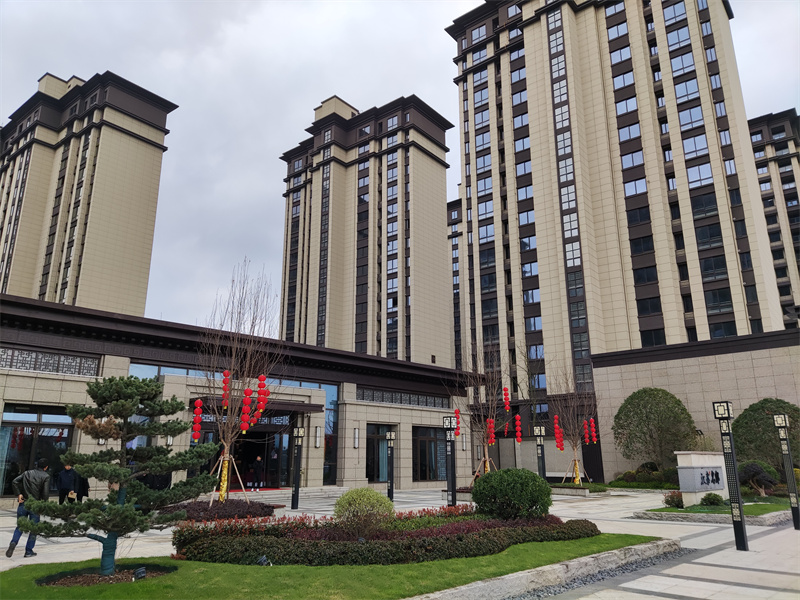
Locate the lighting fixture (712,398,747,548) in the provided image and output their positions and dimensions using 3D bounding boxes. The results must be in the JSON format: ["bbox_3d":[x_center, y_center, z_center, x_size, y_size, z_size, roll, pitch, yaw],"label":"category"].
[{"bbox_3d":[6.642,3.461,11.542,0.310,2.835,0.310,15,-21,-43],"label":"lighting fixture"}]

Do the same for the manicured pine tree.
[{"bbox_3d":[-4.160,2.522,8.539,2.750,2.786,2.600,7,-17,-24],"label":"manicured pine tree"}]

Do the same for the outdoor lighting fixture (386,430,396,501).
[{"bbox_3d":[-0.366,6.866,23.866,0.270,2.800,0.270,-13,-20,40],"label":"outdoor lighting fixture"}]

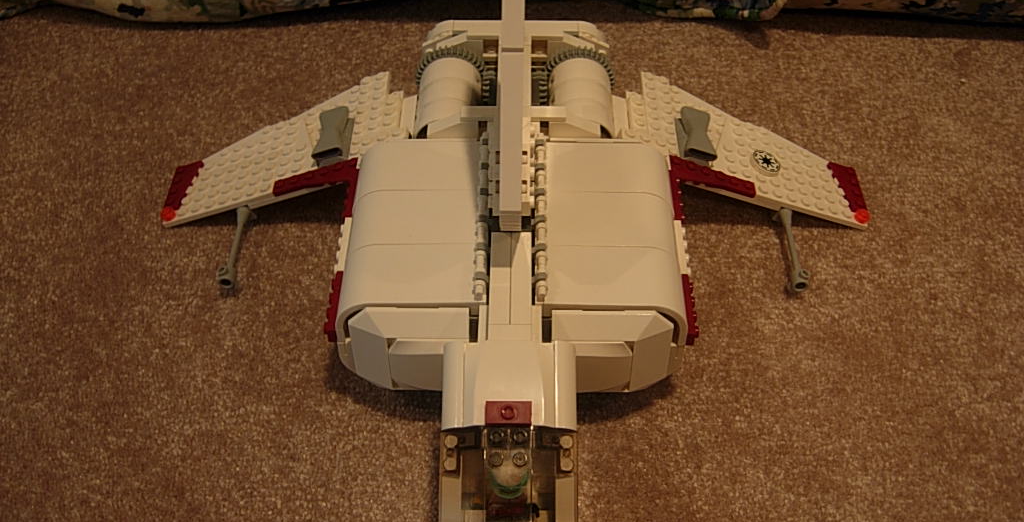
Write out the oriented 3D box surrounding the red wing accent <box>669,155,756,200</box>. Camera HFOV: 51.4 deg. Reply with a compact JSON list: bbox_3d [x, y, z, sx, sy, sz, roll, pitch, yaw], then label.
[{"bbox_3d":[0.097,-0.038,0.514,0.047,0.005,0.016,15,45,-14],"label":"red wing accent"}]

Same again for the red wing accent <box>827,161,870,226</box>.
[{"bbox_3d":[0.173,-0.035,0.545,0.016,0.005,0.040,15,45,-14],"label":"red wing accent"}]

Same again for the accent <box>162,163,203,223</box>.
[{"bbox_3d":[-0.171,-0.036,0.549,0.016,0.005,0.040,-15,45,16],"label":"accent"}]

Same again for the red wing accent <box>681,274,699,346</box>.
[{"bbox_3d":[0.073,0.020,0.440,0.005,0.008,0.032,0,48,1],"label":"red wing accent"}]

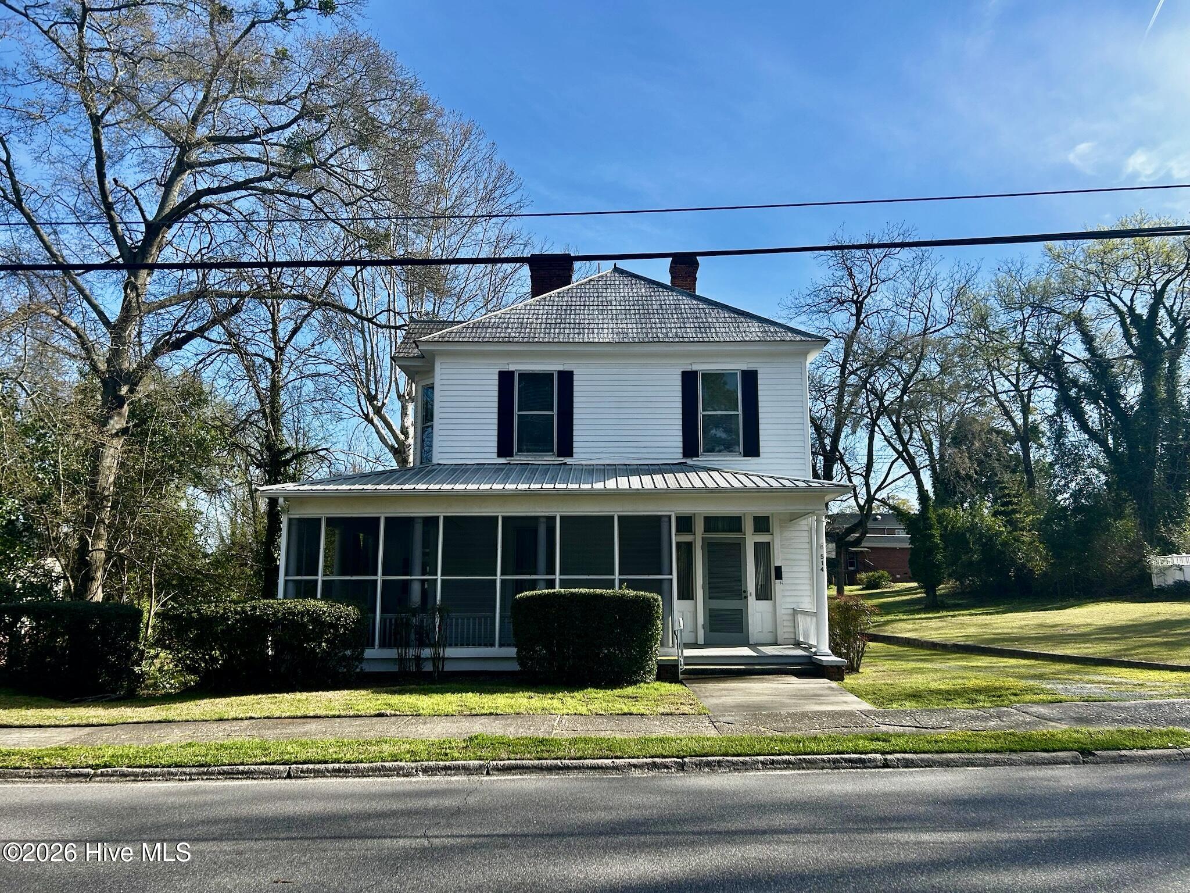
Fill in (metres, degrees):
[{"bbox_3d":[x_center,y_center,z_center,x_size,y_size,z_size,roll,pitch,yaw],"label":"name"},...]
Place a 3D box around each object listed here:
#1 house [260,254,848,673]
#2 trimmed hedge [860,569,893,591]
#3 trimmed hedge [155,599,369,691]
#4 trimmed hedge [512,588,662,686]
[{"bbox_3d":[-0.248,-0.409,21.966,10.400,10.670,13.000,0,-9,3],"label":"house"},{"bbox_3d":[17.788,8.452,56.626,2.240,1.320,1.800,0,-9,3],"label":"trimmed hedge"},{"bbox_3d":[-5.375,3.161,14.471,3.251,1.420,1.350,0,-9,3],"label":"trimmed hedge"},{"bbox_3d":[-0.115,3.003,14.203,2.312,1.530,1.250,0,-9,3],"label":"trimmed hedge"}]

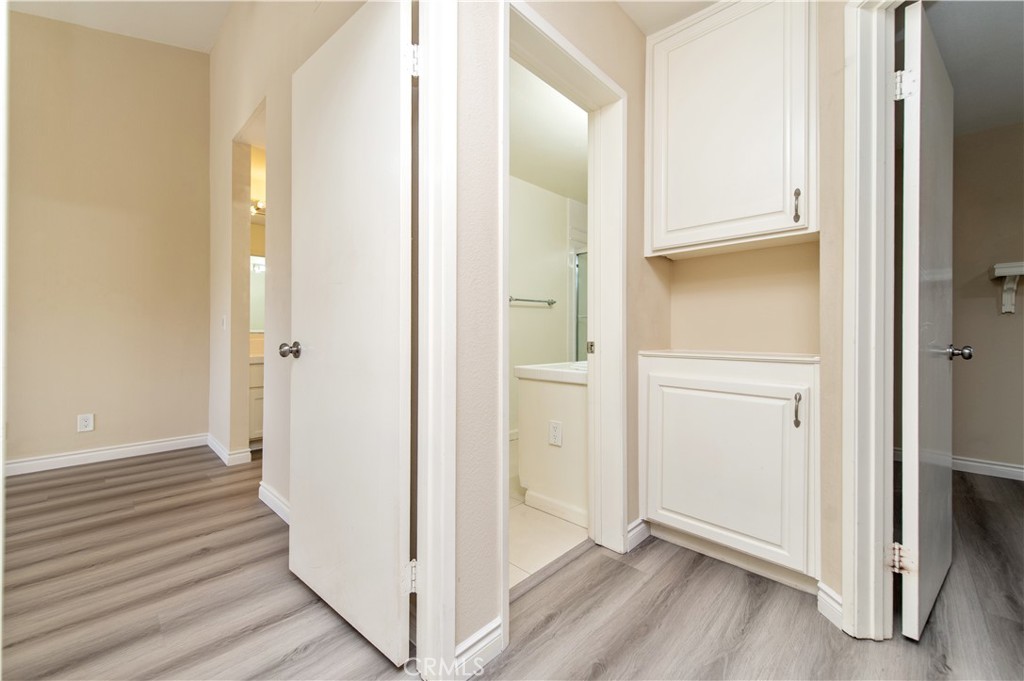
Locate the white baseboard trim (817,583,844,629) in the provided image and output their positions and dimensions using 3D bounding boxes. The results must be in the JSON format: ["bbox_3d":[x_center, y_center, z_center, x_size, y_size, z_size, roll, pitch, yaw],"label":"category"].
[{"bbox_3d":[1.110,0.923,1.380,0.015,0.095,0.100,0,0,-1],"label":"white baseboard trim"}]

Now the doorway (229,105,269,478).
[{"bbox_3d":[-1.773,-0.255,2.744,0.900,2.427,0.139,0,0,44],"label":"doorway"}]

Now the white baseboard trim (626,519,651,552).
[{"bbox_3d":[0.607,0.921,1.904,0.015,0.095,0.217,0,0,44],"label":"white baseboard trim"}]

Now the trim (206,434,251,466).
[{"bbox_3d":[-2.412,0.907,3.372,0.866,0.100,0.150,0,0,44],"label":"trim"}]

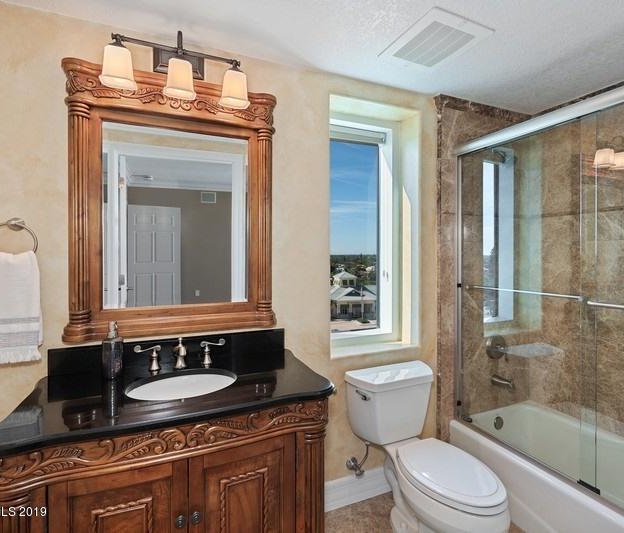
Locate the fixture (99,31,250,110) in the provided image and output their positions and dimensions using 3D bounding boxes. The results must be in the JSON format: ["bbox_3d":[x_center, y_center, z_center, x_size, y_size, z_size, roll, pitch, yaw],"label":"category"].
[{"bbox_3d":[-0.569,-0.876,1.443,0.585,0.295,0.190,0,1,-22],"label":"fixture"}]

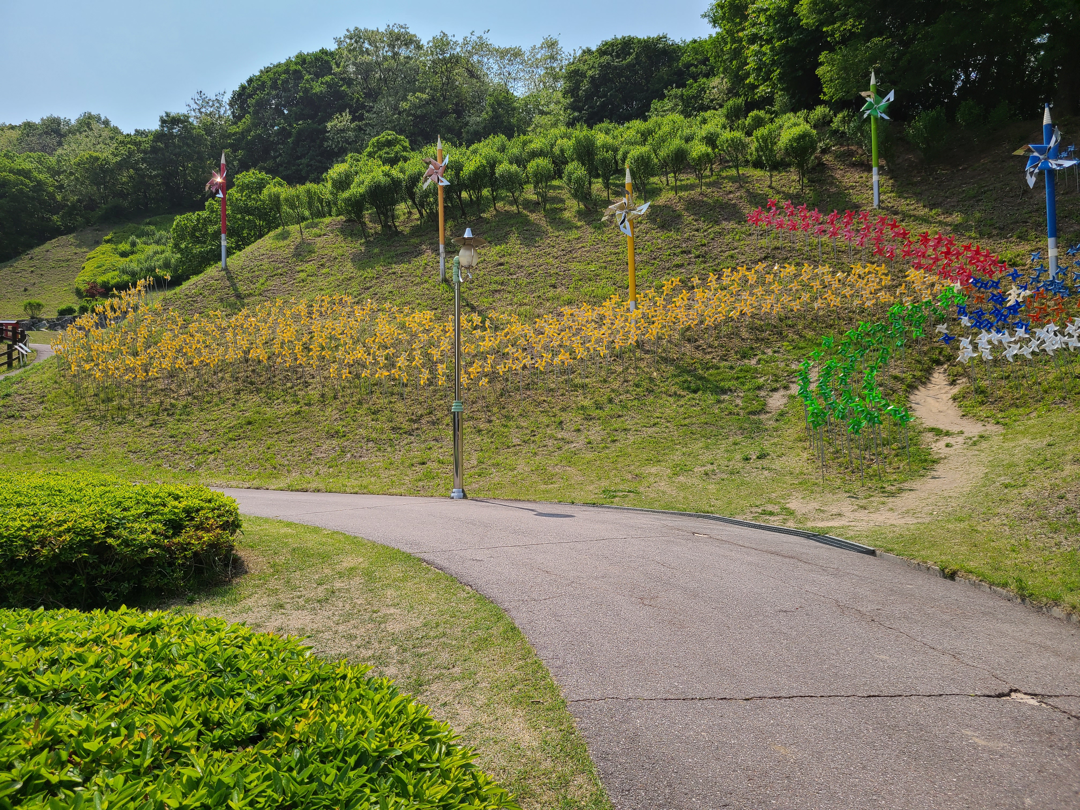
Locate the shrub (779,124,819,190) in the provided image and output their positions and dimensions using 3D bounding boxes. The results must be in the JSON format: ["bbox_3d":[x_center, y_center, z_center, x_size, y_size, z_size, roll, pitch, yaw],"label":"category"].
[{"bbox_3d":[9.371,-8.930,29.300,1.400,2.410,1.400,-1,-1,0],"label":"shrub"}]

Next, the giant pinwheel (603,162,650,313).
[{"bbox_3d":[2.239,-4.013,20.800,1.200,4.280,0.500,-1,-1,22],"label":"giant pinwheel"}]

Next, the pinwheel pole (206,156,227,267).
[{"bbox_3d":[-11.508,-6.938,29.000,0.950,4.190,0.500,-1,-1,13],"label":"pinwheel pole"}]

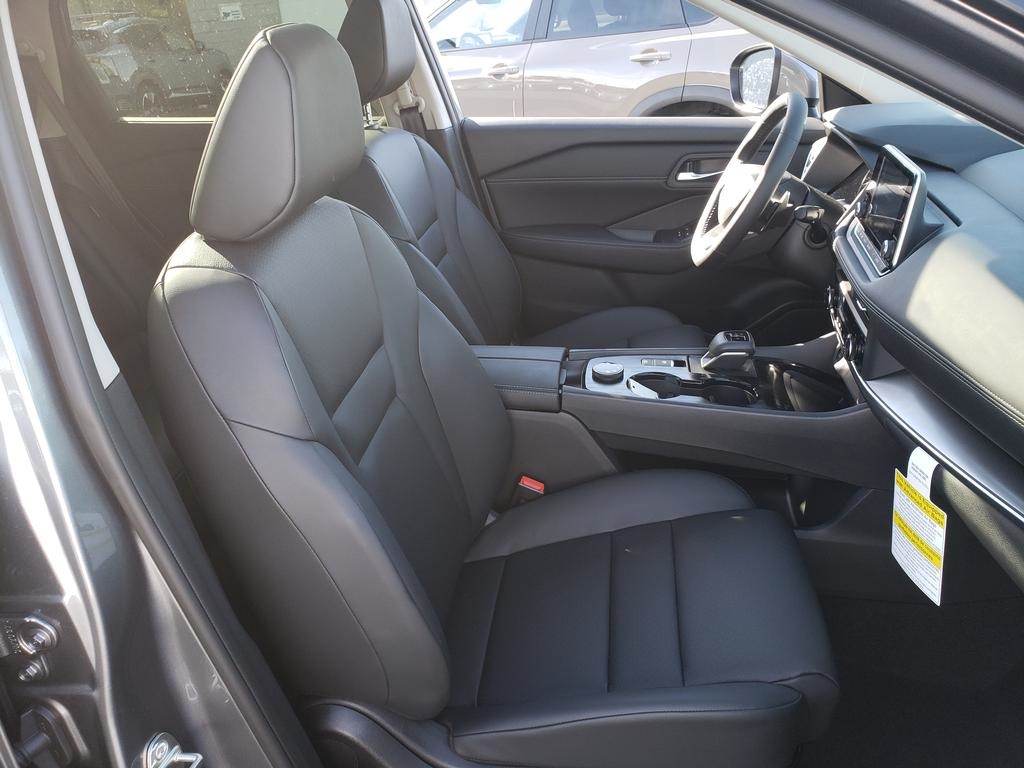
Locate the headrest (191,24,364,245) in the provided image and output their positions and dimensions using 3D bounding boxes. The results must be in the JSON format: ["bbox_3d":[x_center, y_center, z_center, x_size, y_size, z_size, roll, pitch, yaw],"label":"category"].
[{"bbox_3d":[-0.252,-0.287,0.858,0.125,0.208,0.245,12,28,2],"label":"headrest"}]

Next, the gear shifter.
[{"bbox_3d":[0.374,-0.054,1.342,0.083,0.060,0.055,2,27,7],"label":"gear shifter"}]

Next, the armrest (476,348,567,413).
[{"bbox_3d":[-0.051,-0.017,1.380,0.290,0.058,0.195,2,27,7],"label":"armrest"}]

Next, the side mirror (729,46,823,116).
[{"bbox_3d":[0.670,-0.776,1.959,0.140,0.165,0.230,-4,27,-6],"label":"side mirror"}]

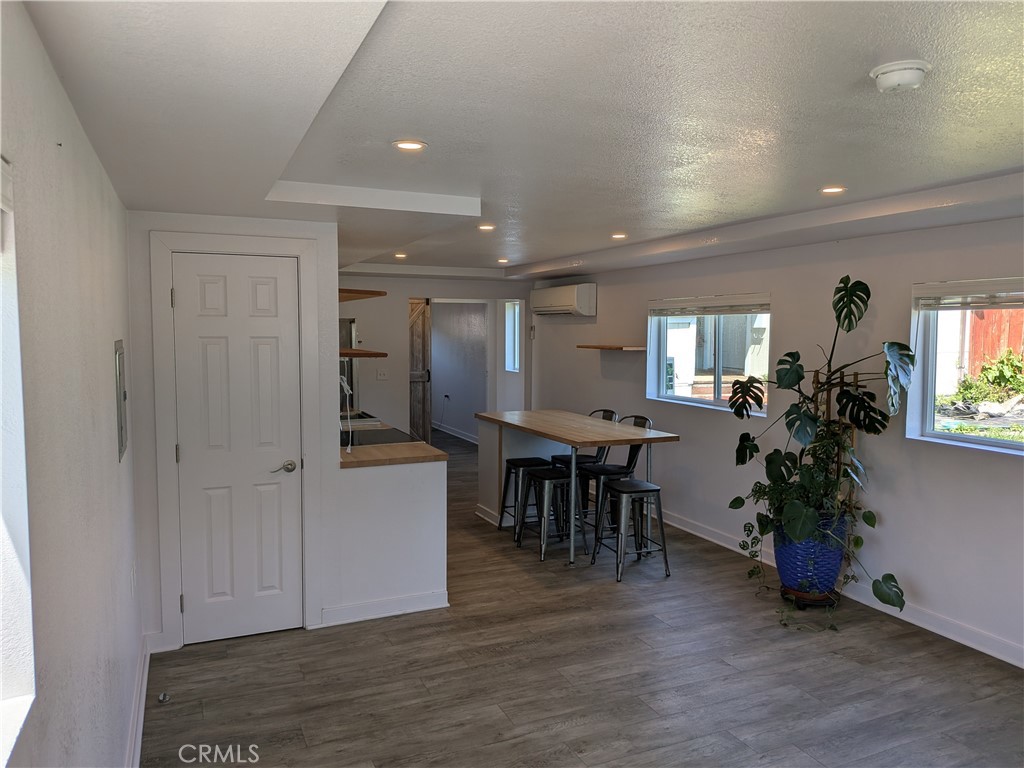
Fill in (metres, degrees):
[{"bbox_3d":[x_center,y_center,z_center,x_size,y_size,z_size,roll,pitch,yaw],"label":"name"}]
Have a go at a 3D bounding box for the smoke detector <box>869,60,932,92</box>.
[{"bbox_3d":[0.986,-0.773,1.804,0.140,0.043,0.140,-2,5,-25],"label":"smoke detector"}]

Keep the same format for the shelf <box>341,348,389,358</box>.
[{"bbox_3d":[-1.149,-0.214,4.681,0.270,0.024,1.530,-2,5,-25],"label":"shelf"}]

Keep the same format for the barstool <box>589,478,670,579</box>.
[{"bbox_3d":[0.822,0.994,4.917,0.405,0.605,0.405,-1,5,-21],"label":"barstool"}]

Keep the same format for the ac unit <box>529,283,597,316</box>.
[{"bbox_3d":[0.529,-0.875,7.532,0.222,0.318,1.035,-2,5,-25],"label":"ac unit"}]

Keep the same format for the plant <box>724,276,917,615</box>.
[{"bbox_3d":[1.760,0.355,4.292,0.720,1.987,0.950,-2,5,-25],"label":"plant"}]

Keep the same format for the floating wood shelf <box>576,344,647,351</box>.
[{"bbox_3d":[0.920,-0.340,6.678,0.252,0.027,0.825,-2,5,-25],"label":"floating wood shelf"}]

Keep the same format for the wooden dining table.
[{"bbox_3d":[0.433,0.769,5.783,0.822,0.914,1.860,-2,5,-25],"label":"wooden dining table"}]

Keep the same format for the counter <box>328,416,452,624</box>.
[{"bbox_3d":[-1.132,0.809,5.147,0.655,0.914,2.250,-2,5,-25],"label":"counter"}]

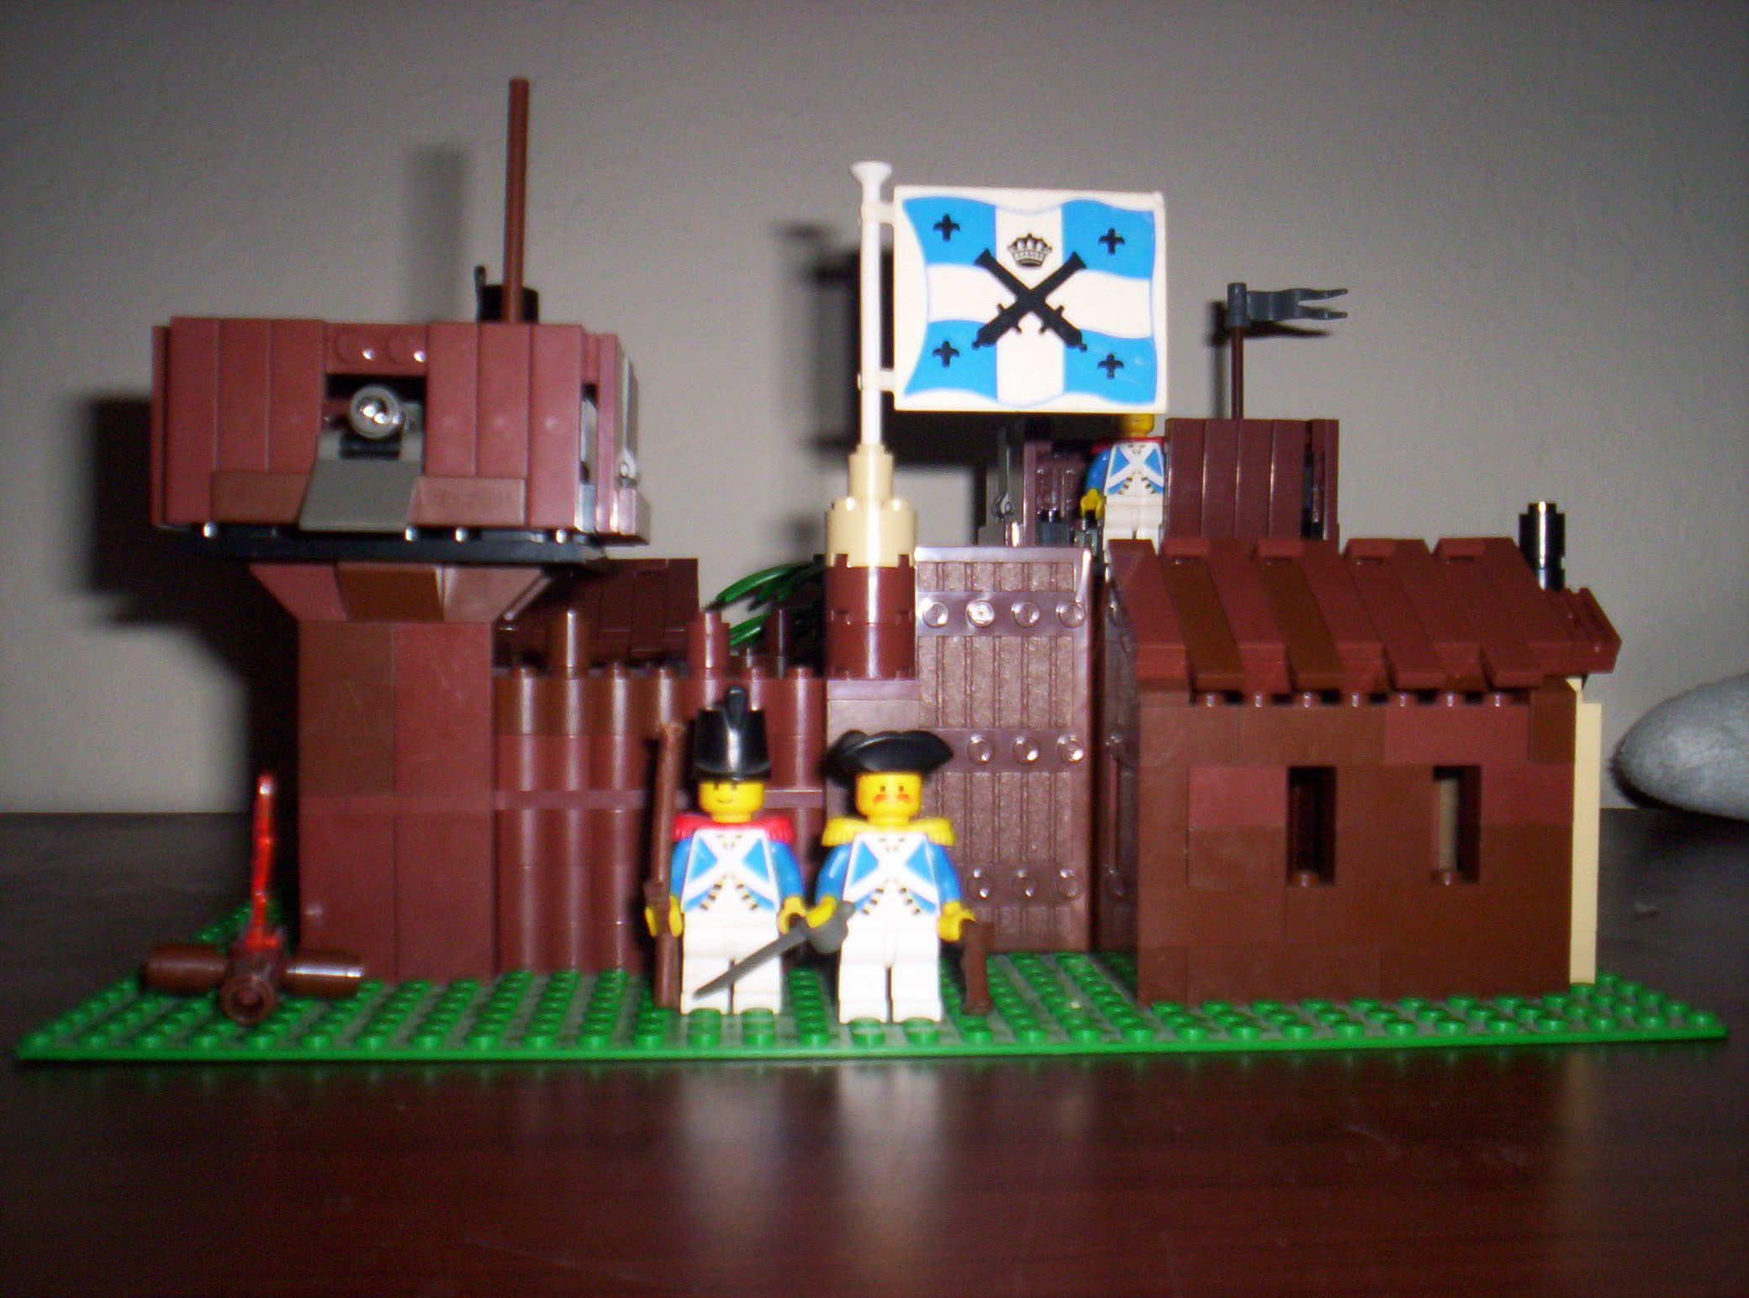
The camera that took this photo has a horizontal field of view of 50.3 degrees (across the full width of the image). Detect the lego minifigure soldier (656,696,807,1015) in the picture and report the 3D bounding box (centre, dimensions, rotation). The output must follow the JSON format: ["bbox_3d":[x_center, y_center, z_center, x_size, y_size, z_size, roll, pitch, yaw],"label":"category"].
[{"bbox_3d":[-0.023,0.032,0.296,0.024,0.051,0.015,0,1,-4],"label":"lego minifigure soldier"}]

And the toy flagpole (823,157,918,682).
[{"bbox_3d":[-0.001,-0.041,0.333,0.016,0.093,0.016,0,1,-4],"label":"toy flagpole"}]

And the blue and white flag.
[{"bbox_3d":[0.028,-0.063,0.337,0.050,0.040,0.003,0,1,-8],"label":"blue and white flag"}]

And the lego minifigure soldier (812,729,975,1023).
[{"bbox_3d":[0.003,0.035,0.290,0.025,0.045,0.017,0,1,-4],"label":"lego minifigure soldier"}]

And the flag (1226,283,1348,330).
[{"bbox_3d":[0.107,-0.089,0.482,0.031,0.011,0.005,0,1,-4],"label":"flag"}]

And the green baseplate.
[{"bbox_3d":[-0.006,0.056,0.399,0.256,0.003,0.256,0,1,-4],"label":"green baseplate"}]

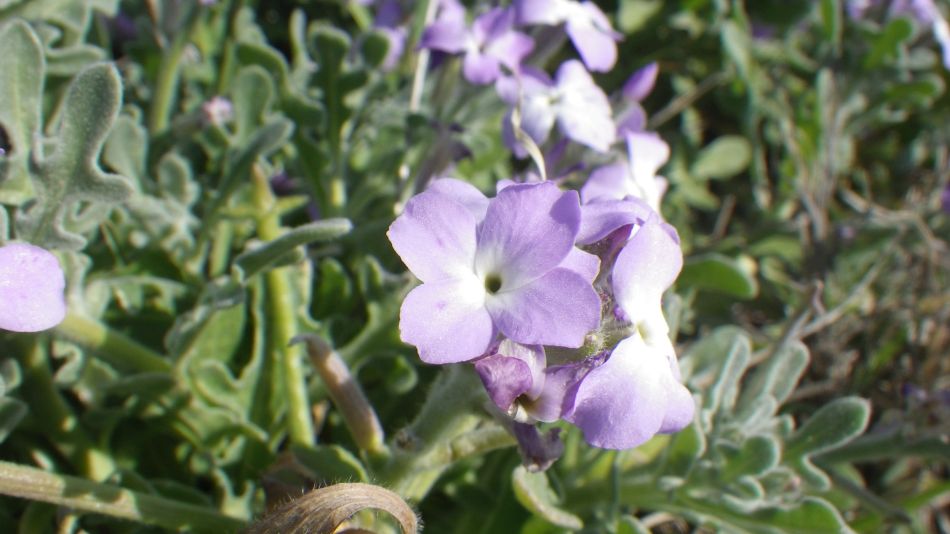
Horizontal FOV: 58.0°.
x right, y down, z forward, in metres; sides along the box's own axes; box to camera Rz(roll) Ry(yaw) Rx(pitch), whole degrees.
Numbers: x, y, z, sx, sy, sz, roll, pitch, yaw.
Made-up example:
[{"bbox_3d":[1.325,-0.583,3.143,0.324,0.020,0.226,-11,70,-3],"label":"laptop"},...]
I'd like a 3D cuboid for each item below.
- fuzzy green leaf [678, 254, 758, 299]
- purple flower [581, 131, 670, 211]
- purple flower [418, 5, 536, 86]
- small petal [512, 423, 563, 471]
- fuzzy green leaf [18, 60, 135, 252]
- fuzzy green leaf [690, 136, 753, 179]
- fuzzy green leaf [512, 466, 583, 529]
[{"bbox_3d":[0.068,0.002,0.245,0.027,0.012,0.009,6,24,-9],"label":"fuzzy green leaf"},{"bbox_3d":[0.036,-0.022,0.200,0.023,0.021,0.015,-17,29,-34],"label":"purple flower"},{"bbox_3d":[0.001,-0.061,0.235,0.031,0.022,0.016,0,30,0],"label":"purple flower"},{"bbox_3d":[0.011,0.031,0.148,0.008,0.008,0.007,-5,18,-17],"label":"small petal"},{"bbox_3d":[-0.087,-0.024,0.187,0.024,0.040,0.011,4,12,-13],"label":"fuzzy green leaf"},{"bbox_3d":[0.086,-0.038,0.300,0.021,0.015,0.008,5,30,-3],"label":"fuzzy green leaf"},{"bbox_3d":[0.014,0.046,0.172,0.007,0.016,0.007,-43,12,-1],"label":"fuzzy green leaf"}]

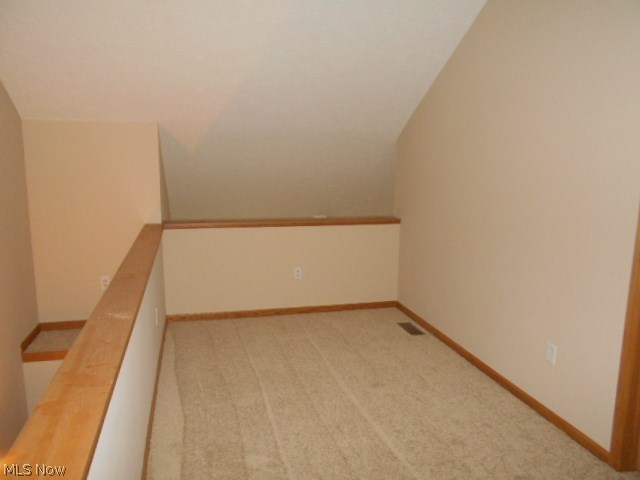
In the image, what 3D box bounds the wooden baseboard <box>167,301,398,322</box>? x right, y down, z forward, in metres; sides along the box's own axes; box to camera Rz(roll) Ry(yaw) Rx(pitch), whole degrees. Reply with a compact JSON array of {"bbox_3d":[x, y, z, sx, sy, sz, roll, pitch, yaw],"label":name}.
[{"bbox_3d":[-0.298,0.686,4.618,2.255,0.063,0.015,-1,10,-15],"label":"wooden baseboard"}]

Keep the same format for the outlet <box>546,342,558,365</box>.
[{"bbox_3d":[1.356,0.666,2.819,0.010,0.115,0.072,-1,10,-15],"label":"outlet"}]

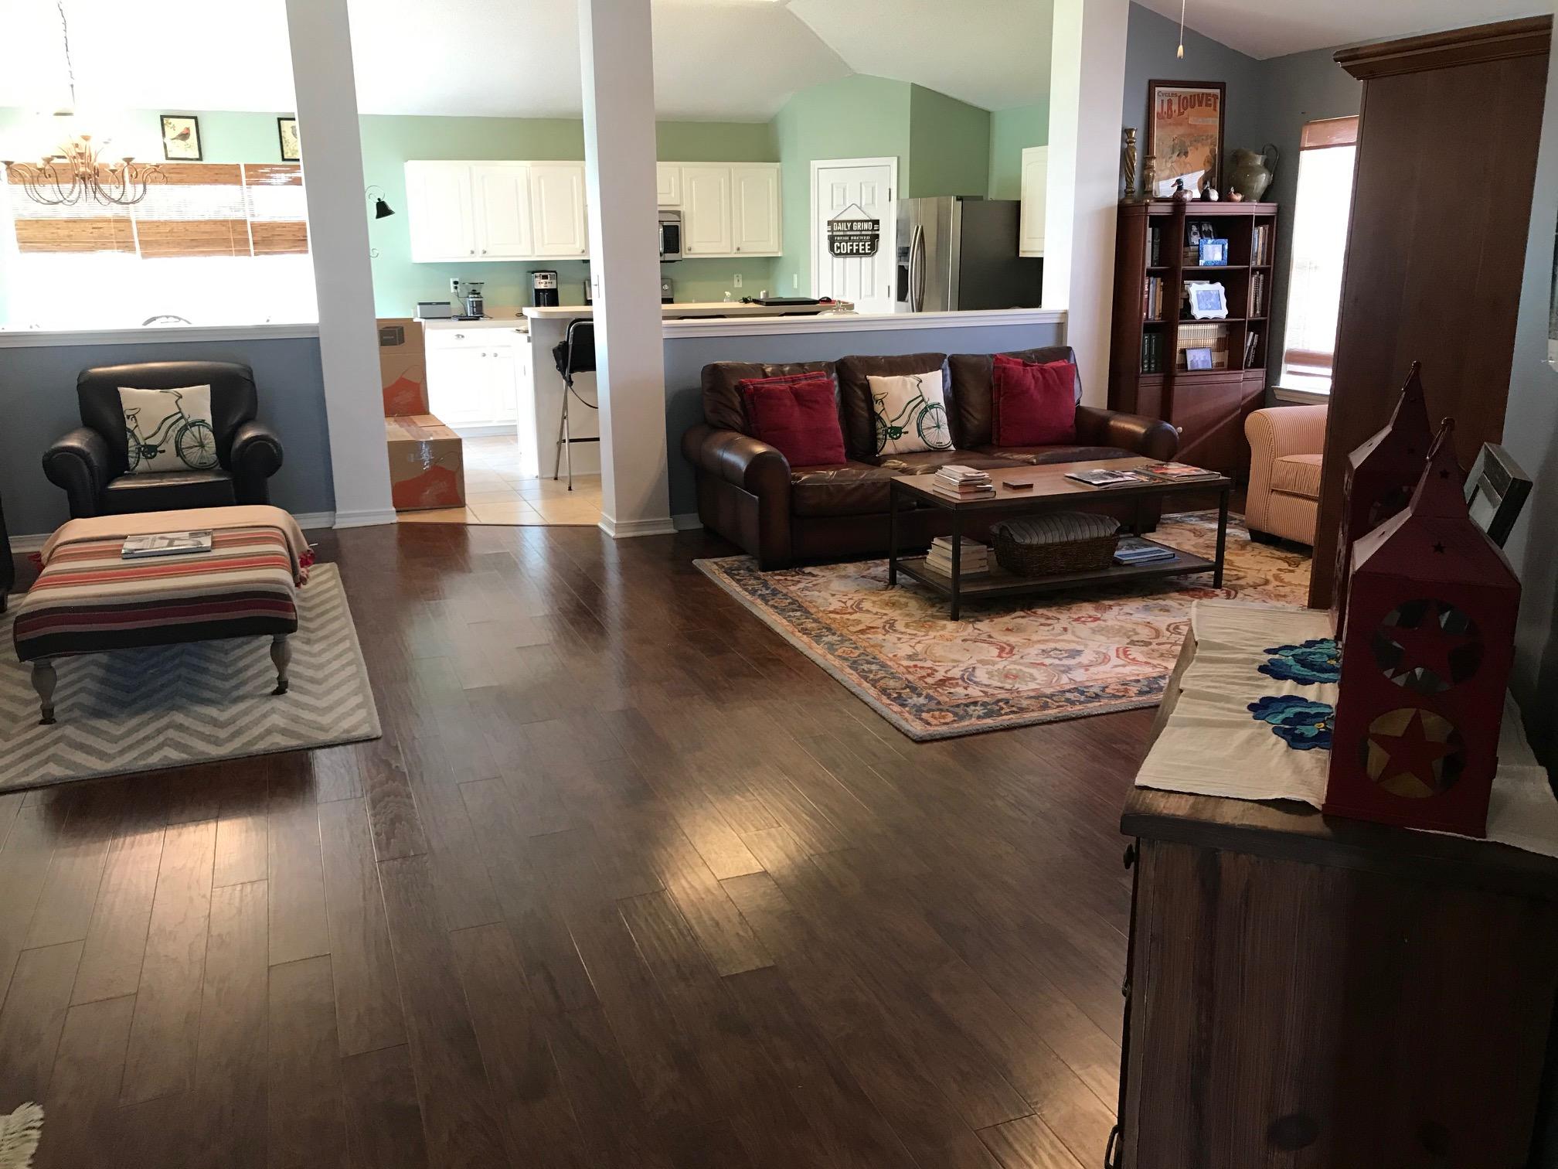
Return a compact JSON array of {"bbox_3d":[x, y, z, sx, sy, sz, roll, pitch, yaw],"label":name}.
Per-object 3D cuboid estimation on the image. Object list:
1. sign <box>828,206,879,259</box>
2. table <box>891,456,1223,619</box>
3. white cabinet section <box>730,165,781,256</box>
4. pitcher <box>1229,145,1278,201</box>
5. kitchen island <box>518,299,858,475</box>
[{"bbox_3d":[0.604,-2.840,10.142,0.450,0.415,0.020,6,16,23],"label":"sign"},{"bbox_3d":[1.198,-0.218,5.405,1.290,0.478,0.575,-6,16,-19],"label":"table"},{"bbox_3d":[-0.248,-3.207,10.835,0.451,0.763,0.320,-6,16,-20],"label":"white cabinet section"},{"bbox_3d":[2.898,-2.491,7.665,0.290,0.340,0.235,-1,15,0],"label":"pitcher"},{"bbox_3d":[-0.707,-1.406,8.843,2.200,1.080,1.010,-6,16,-20],"label":"kitchen island"}]

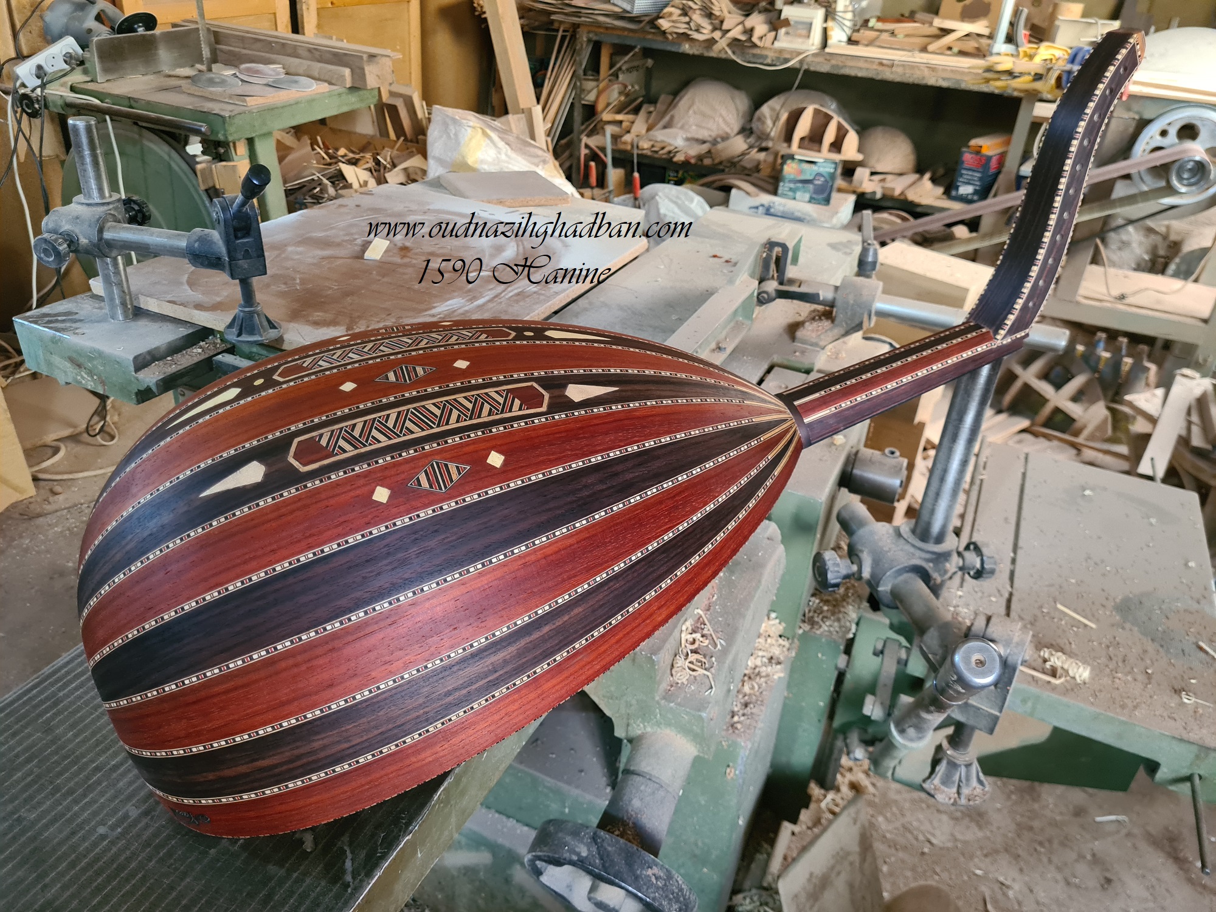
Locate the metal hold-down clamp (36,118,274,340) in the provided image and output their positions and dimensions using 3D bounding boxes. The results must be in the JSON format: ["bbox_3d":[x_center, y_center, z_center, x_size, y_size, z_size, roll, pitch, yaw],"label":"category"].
[{"bbox_3d":[-0.513,-0.255,1.064,0.310,0.249,0.160,9,29,7],"label":"metal hold-down clamp"}]

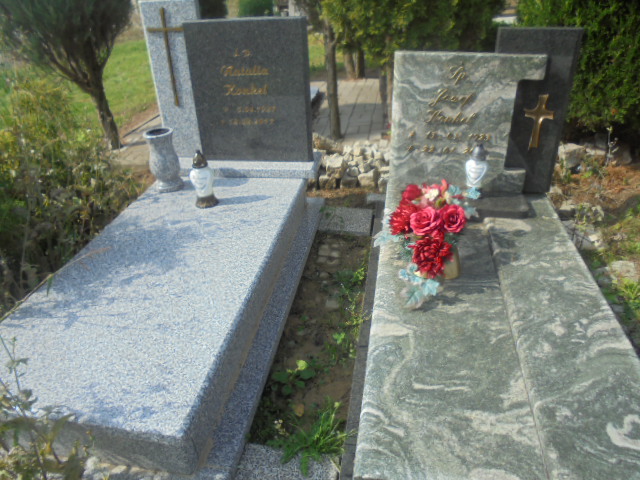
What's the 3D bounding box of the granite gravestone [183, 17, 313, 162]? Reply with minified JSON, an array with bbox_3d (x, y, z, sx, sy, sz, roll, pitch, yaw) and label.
[{"bbox_3d":[-0.357,-0.783,2.591,0.637,0.732,0.099,3,30,9],"label":"granite gravestone"}]

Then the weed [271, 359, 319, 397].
[{"bbox_3d":[-0.081,0.452,1.612,0.145,0.085,0.130,3,30,9],"label":"weed"}]

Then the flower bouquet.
[{"bbox_3d":[0.400,-0.021,1.816,0.365,0.354,0.360,3,30,10],"label":"flower bouquet"}]

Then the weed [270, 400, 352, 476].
[{"bbox_3d":[-0.021,0.560,1.372,0.220,0.130,0.200,3,30,9],"label":"weed"}]

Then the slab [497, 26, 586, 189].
[{"bbox_3d":[1.015,-0.630,2.391,0.363,0.790,0.109,3,30,10],"label":"slab"}]

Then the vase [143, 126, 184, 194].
[{"bbox_3d":[-0.813,-0.422,2.513,0.157,0.314,0.157,3,30,9],"label":"vase"}]

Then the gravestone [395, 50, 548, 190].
[{"bbox_3d":[0.689,-0.558,2.379,0.681,0.698,0.093,3,30,10],"label":"gravestone"}]

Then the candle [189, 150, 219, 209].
[{"bbox_3d":[-0.569,-0.309,2.345,0.115,0.274,0.115,3,30,9],"label":"candle"}]

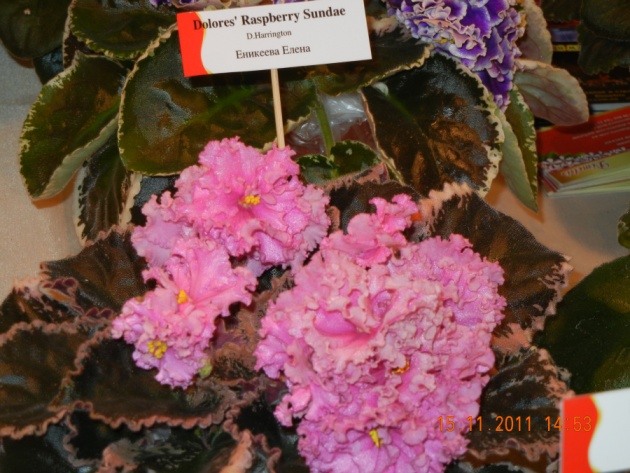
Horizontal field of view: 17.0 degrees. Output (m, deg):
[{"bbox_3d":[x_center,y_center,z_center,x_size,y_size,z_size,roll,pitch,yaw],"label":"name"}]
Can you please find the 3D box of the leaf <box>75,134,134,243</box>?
[{"bbox_3d":[-0.105,-0.025,1.060,0.031,0.014,0.056,11,73,19],"label":"leaf"}]

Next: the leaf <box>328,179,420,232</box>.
[{"bbox_3d":[0.029,-0.013,1.020,0.050,0.018,0.045,5,53,0],"label":"leaf"}]

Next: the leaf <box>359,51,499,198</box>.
[{"bbox_3d":[0.058,-0.055,1.050,0.061,0.020,0.075,-26,74,-18],"label":"leaf"}]

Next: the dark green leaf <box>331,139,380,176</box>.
[{"bbox_3d":[0.020,-0.039,1.045,0.023,0.007,0.017,-19,67,-15],"label":"dark green leaf"}]

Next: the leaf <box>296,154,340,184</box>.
[{"bbox_3d":[0.002,-0.033,1.045,0.021,0.006,0.015,-11,59,0],"label":"leaf"}]

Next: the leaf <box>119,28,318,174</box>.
[{"bbox_3d":[-0.048,-0.067,1.060,0.098,0.020,0.064,-21,65,0],"label":"leaf"}]

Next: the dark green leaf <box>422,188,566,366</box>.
[{"bbox_3d":[0.081,0.017,1.000,0.074,0.022,0.085,3,52,-9],"label":"dark green leaf"}]

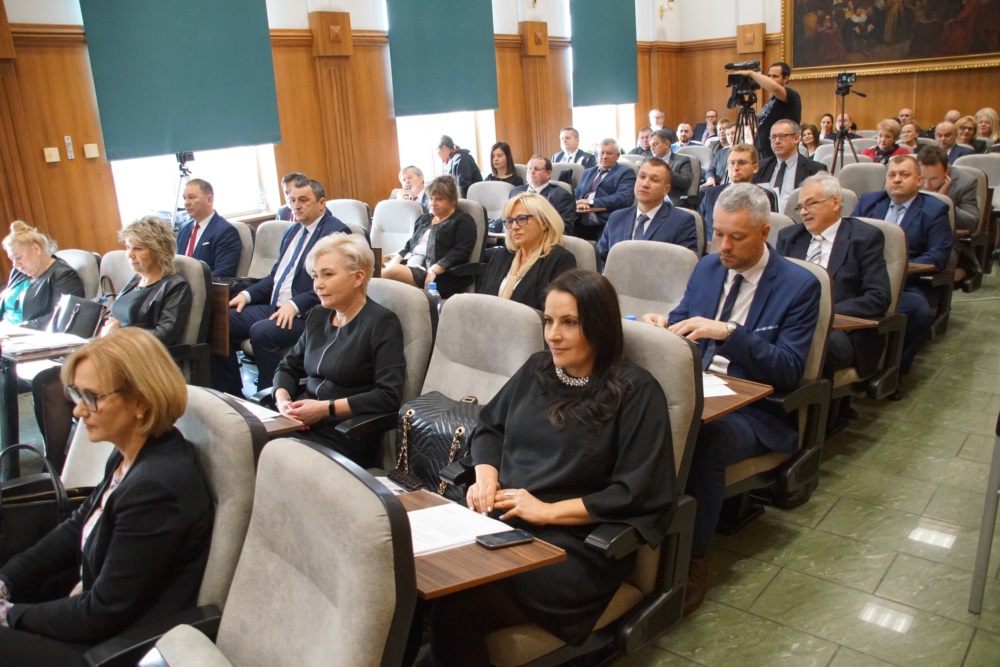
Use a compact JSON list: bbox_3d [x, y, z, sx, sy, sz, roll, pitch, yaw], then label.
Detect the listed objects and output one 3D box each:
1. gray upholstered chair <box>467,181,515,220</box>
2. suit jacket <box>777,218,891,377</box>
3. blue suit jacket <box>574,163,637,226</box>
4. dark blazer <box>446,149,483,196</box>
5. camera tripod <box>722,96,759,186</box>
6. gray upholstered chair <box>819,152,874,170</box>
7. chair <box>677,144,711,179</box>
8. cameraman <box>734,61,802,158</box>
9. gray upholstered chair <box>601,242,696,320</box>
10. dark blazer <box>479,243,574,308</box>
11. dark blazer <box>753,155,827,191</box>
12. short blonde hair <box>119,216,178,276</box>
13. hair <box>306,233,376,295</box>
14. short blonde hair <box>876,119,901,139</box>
[{"bbox_3d":[-0.226,-0.759,6.404,0.550,1.000,0.680,5,17,26],"label":"gray upholstered chair"},{"bbox_3d":[1.388,-0.134,3.124,0.520,0.630,0.420,12,23,44],"label":"suit jacket"},{"bbox_3d":[0.887,-1.041,6.227,0.520,0.620,0.420,10,22,40],"label":"blue suit jacket"},{"bbox_3d":[-0.348,-1.608,7.782,0.380,0.660,0.460,-9,16,-19],"label":"dark blazer"},{"bbox_3d":[2.373,-1.583,7.482,0.700,1.470,0.700,10,20,39],"label":"camera tripod"},{"bbox_3d":[2.808,-1.033,6.298,0.540,0.920,0.600,10,22,39],"label":"gray upholstered chair"},{"bbox_3d":[2.243,-1.694,8.981,0.550,1.000,0.680,5,17,27],"label":"chair"},{"bbox_3d":[2.466,-1.493,6.861,0.550,1.840,0.480,-16,20,-34],"label":"cameraman"},{"bbox_3d":[0.488,0.161,3.193,0.550,1.000,0.680,10,20,39],"label":"gray upholstered chair"},{"bbox_3d":[0.144,-0.082,3.314,0.370,0.580,0.450,-15,20,-33],"label":"dark blazer"},{"bbox_3d":[1.981,-0.915,5.300,0.540,0.660,0.460,10,22,39],"label":"dark blazer"},{"bbox_3d":[-1.712,-0.425,3.664,0.240,0.270,0.260,7,18,33],"label":"short blonde hair"},{"bbox_3d":[-0.551,-0.245,2.591,0.200,0.215,0.235,10,20,39],"label":"hair"},{"bbox_3d":[3.474,-1.836,6.726,0.200,0.210,0.220,10,22,39],"label":"short blonde hair"}]

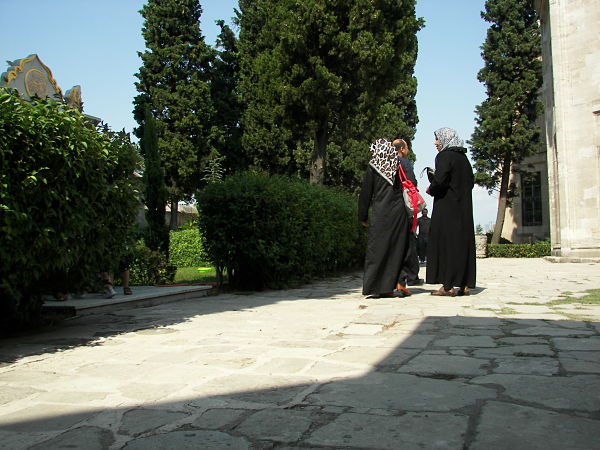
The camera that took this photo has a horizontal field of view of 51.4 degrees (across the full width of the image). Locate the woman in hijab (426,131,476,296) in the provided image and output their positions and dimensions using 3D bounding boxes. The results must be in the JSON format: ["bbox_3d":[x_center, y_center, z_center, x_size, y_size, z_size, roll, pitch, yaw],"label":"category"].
[{"bbox_3d":[1.525,-0.134,6.280,0.500,1.680,0.500,-2,-3,30],"label":"woman in hijab"}]

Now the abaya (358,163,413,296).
[{"bbox_3d":[0.859,0.040,6.250,0.540,1.350,0.480,-2,-2,22],"label":"abaya"}]

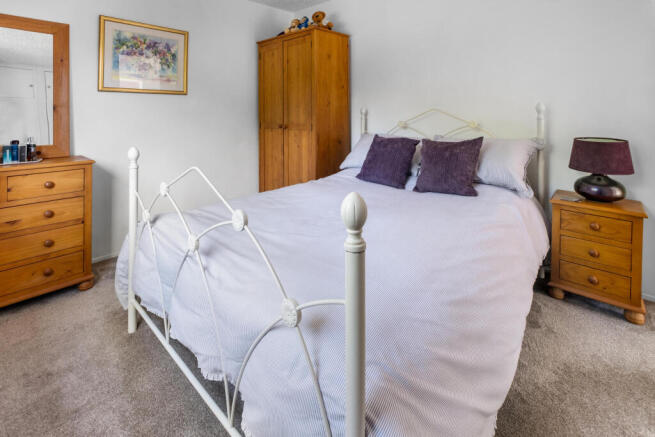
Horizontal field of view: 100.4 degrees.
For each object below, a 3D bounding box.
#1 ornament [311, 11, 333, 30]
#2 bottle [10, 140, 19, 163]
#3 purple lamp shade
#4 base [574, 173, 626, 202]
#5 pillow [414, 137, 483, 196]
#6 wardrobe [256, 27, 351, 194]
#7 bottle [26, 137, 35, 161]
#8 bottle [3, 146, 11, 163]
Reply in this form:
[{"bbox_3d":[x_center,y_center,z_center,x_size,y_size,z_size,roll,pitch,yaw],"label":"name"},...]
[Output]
[{"bbox_3d":[-0.061,-1.935,2.700,0.170,0.175,0.150,4,12,20],"label":"ornament"},{"bbox_3d":[-2.178,-0.466,1.900,0.040,0.140,0.042,10,15,42],"label":"bottle"},{"bbox_3d":[1.725,-0.400,1.730,0.285,0.190,0.285,9,14,40],"label":"purple lamp shade"},{"bbox_3d":[1.740,-0.195,1.750,0.225,0.155,0.225,9,14,40],"label":"base"},{"bbox_3d":[0.915,-0.393,2.065,0.430,0.420,0.150,7,-11,30],"label":"pillow"},{"bbox_3d":[-0.272,-0.930,3.100,0.900,1.910,0.530,10,15,42],"label":"wardrobe"},{"bbox_3d":[-2.085,-0.492,1.920,0.040,0.152,0.042,10,15,42],"label":"bottle"},{"bbox_3d":[-2.150,-0.426,1.830,0.037,0.112,0.045,10,15,42],"label":"bottle"}]

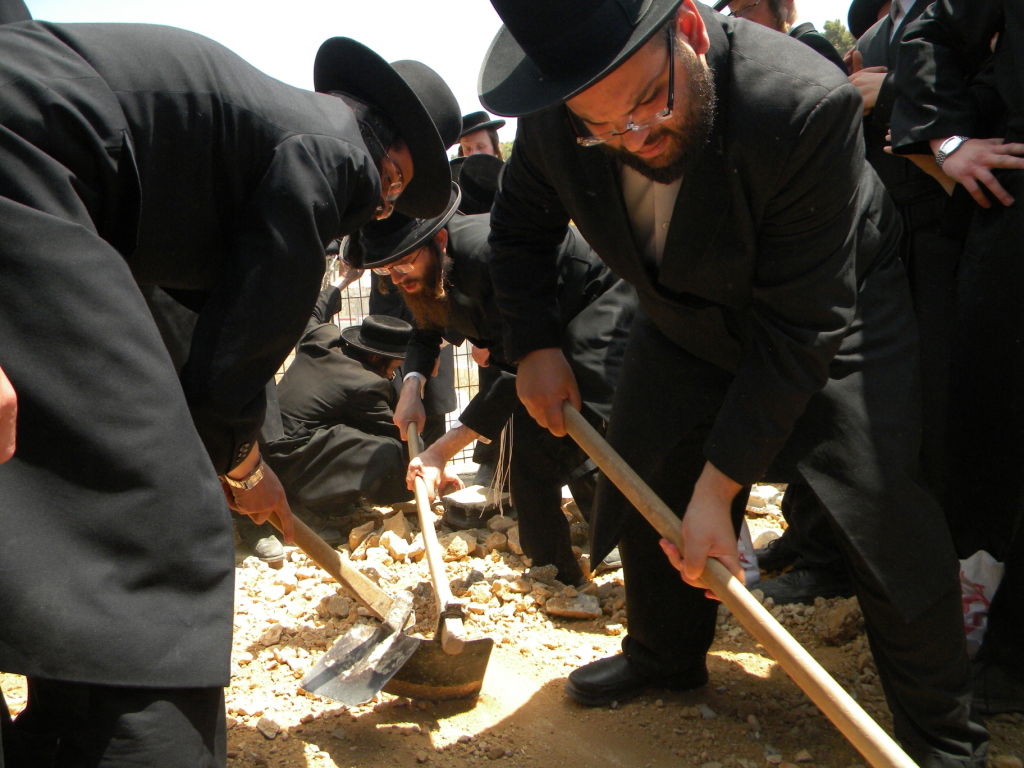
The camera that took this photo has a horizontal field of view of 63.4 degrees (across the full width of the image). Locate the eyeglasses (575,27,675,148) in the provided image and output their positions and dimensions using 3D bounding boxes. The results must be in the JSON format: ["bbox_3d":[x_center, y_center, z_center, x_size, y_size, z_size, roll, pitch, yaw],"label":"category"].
[{"bbox_3d":[0.145,-0.388,1.075,0.140,0.135,0.045,-11,-19,27],"label":"eyeglasses"}]

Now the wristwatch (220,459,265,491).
[{"bbox_3d":[-0.413,0.137,1.270,0.055,0.035,0.065,15,46,40],"label":"wristwatch"}]

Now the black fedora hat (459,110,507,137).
[{"bbox_3d":[-0.190,-1.325,4.250,0.330,0.125,0.350,-14,8,26],"label":"black fedora hat"}]

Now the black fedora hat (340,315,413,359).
[{"bbox_3d":[-0.455,-0.186,3.050,0.360,0.110,0.330,11,20,0],"label":"black fedora hat"}]

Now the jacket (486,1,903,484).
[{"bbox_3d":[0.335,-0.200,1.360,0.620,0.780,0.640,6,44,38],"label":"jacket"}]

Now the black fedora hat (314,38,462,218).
[{"bbox_3d":[-0.187,-0.468,1.430,0.130,0.360,0.330,-43,16,-24],"label":"black fedora hat"}]

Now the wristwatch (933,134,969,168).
[{"bbox_3d":[0.785,-0.412,1.480,0.052,0.065,0.030,18,25,-48],"label":"wristwatch"}]

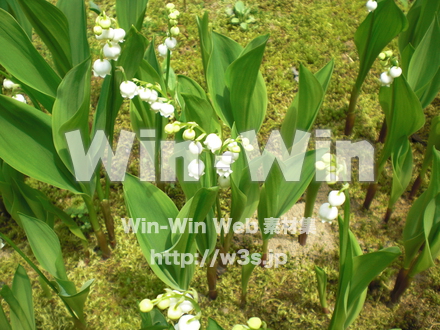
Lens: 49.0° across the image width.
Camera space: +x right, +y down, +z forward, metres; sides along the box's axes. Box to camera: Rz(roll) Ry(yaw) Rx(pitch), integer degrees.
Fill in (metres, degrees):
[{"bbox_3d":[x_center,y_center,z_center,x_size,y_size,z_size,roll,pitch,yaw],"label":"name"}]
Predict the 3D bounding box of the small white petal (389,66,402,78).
[{"bbox_3d":[0.140,-0.074,0.385,0.010,0.010,0.010,0,40,0],"label":"small white petal"}]

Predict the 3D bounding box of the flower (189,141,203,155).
[{"bbox_3d":[-0.015,-0.011,0.295,0.008,0.008,0.008,0,38,0],"label":"flower"}]

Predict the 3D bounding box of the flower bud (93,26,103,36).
[{"bbox_3d":[-0.078,-0.086,0.310,0.006,0.006,0.006,0,40,0],"label":"flower bud"}]

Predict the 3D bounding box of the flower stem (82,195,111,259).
[{"bbox_3d":[-0.101,0.051,0.400,0.013,0.080,0.012,0,40,0],"label":"flower stem"}]

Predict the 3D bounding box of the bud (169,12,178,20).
[{"bbox_3d":[-0.030,-0.097,0.314,0.006,0.006,0.006,-3,38,-4],"label":"bud"}]

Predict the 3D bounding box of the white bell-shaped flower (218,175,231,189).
[{"bbox_3d":[0.003,0.010,0.310,0.009,0.009,0.009,0,40,0],"label":"white bell-shaped flower"}]

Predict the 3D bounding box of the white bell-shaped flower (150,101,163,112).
[{"bbox_3d":[-0.041,-0.038,0.315,0.009,0.009,0.009,0,40,0],"label":"white bell-shaped flower"}]

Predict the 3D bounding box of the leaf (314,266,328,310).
[{"bbox_3d":[0.076,0.093,0.363,0.009,0.053,0.008,-11,36,9],"label":"leaf"}]

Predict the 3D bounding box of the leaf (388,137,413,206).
[{"bbox_3d":[0.158,0.007,0.425,0.018,0.077,0.015,16,40,20],"label":"leaf"}]

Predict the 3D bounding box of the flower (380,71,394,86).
[{"bbox_3d":[0.137,-0.070,0.395,0.010,0.011,0.010,13,39,17],"label":"flower"}]

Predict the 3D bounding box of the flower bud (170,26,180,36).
[{"bbox_3d":[-0.029,-0.088,0.318,0.006,0.006,0.006,-3,38,-4],"label":"flower bud"}]

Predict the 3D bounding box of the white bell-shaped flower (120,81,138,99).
[{"bbox_3d":[-0.046,-0.038,0.245,0.009,0.009,0.009,-7,36,0],"label":"white bell-shaped flower"}]

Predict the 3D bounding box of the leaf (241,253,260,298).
[{"bbox_3d":[0.023,0.085,0.368,0.014,0.046,0.011,9,38,-7],"label":"leaf"}]

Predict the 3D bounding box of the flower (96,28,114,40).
[{"bbox_3d":[-0.060,-0.068,0.252,0.009,0.008,0.009,-9,39,-11],"label":"flower"}]

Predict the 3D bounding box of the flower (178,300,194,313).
[{"bbox_3d":[-0.017,0.072,0.245,0.008,0.008,0.008,0,40,0],"label":"flower"}]

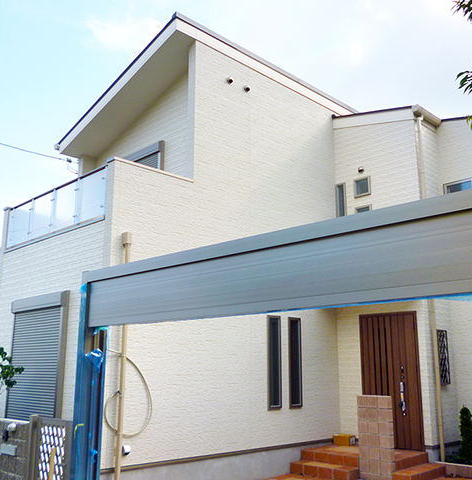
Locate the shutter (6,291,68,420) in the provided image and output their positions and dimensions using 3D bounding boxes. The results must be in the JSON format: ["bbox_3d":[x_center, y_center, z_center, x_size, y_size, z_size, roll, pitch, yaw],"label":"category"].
[{"bbox_3d":[-3.139,1.973,8.058,0.150,2.140,1.850,12,-17,-43],"label":"shutter"}]

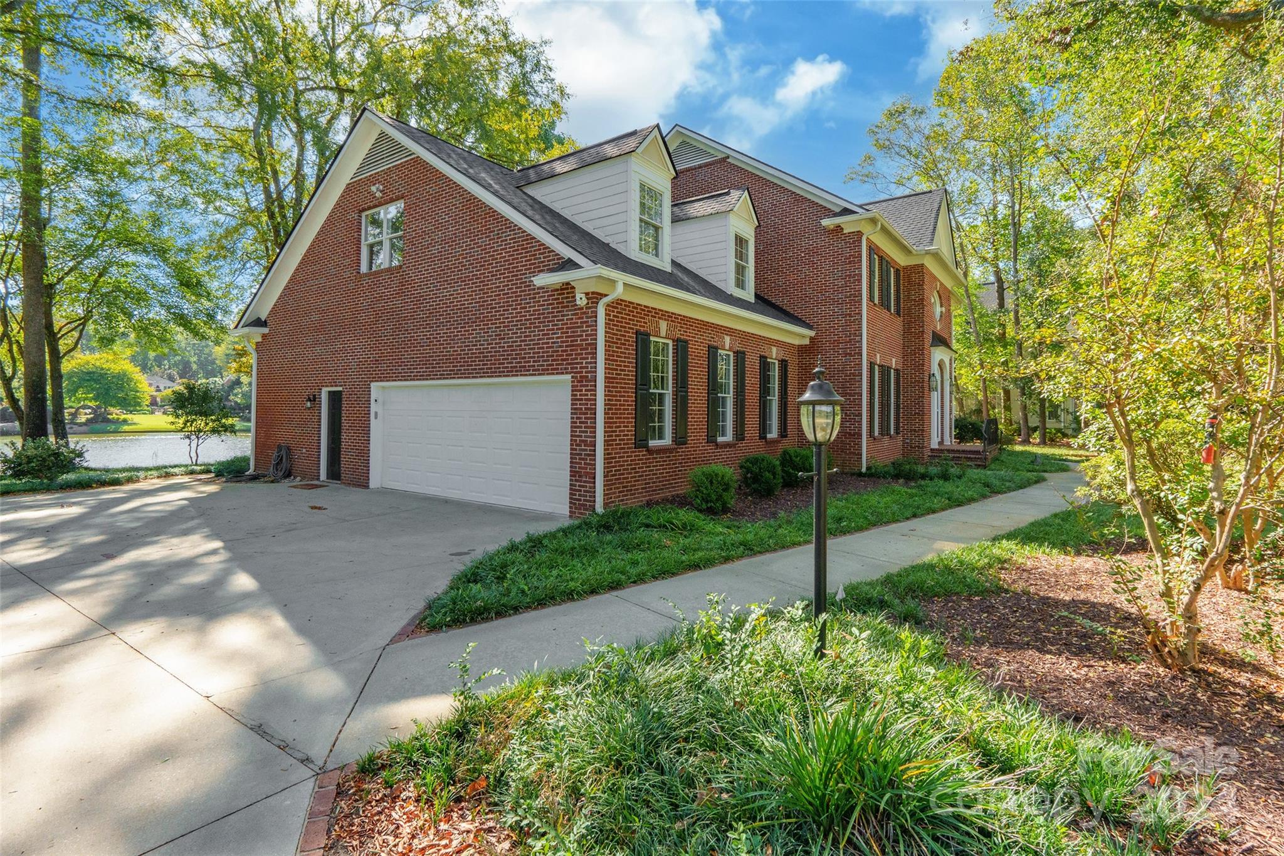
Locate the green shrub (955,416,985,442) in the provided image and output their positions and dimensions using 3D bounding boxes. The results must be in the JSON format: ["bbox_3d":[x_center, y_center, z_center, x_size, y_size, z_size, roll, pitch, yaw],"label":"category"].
[{"bbox_3d":[13.620,0.042,23.800,1.300,1.150,1.400,1,2,36],"label":"green shrub"}]

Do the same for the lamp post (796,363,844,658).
[{"bbox_3d":[1.166,0.540,3.720,0.310,1.930,0.310,0,2,0],"label":"lamp post"}]

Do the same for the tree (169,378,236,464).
[{"bbox_3d":[-13.491,-0.185,17.500,2.100,2.600,2.050,0,2,0],"label":"tree"}]

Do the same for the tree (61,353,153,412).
[{"bbox_3d":[-63.660,-5.202,68.000,10.400,7.500,9.800,0,2,0],"label":"tree"}]

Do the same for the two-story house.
[{"bbox_3d":[1.687,-3.835,19.296,15.000,9.700,21.000,1,2,36],"label":"two-story house"}]

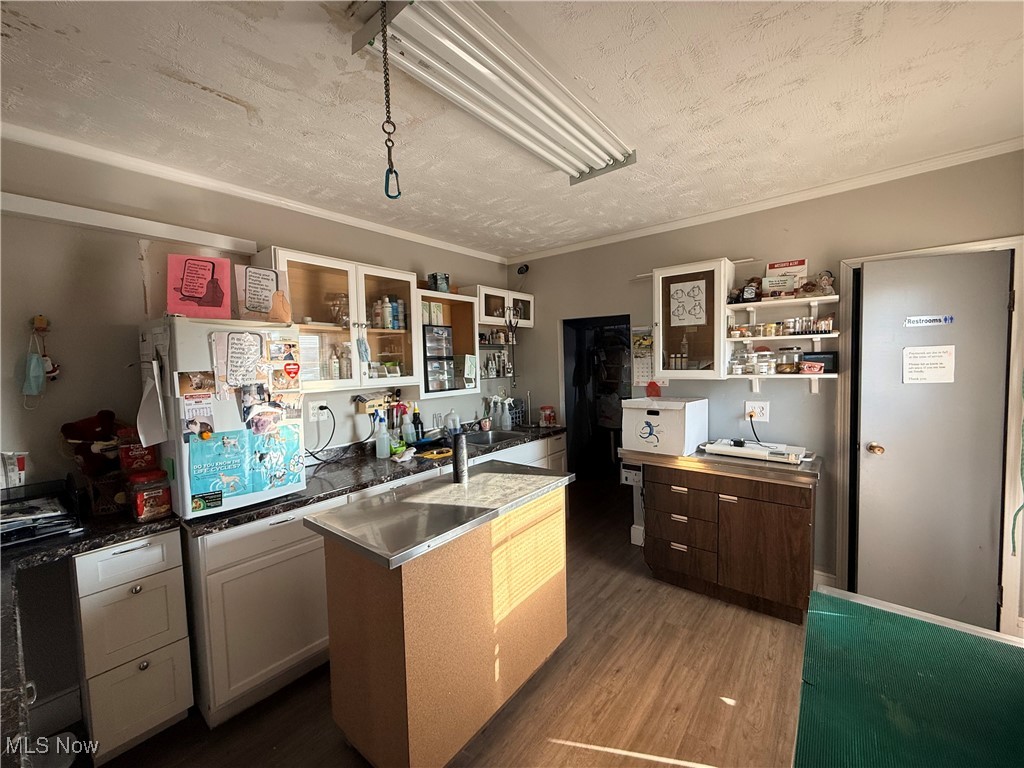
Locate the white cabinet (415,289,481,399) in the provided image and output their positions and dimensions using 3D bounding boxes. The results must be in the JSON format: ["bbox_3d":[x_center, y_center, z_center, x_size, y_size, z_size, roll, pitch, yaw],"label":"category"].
[{"bbox_3d":[-0.573,-0.295,3.208,0.316,0.762,0.613,1,4,39],"label":"white cabinet"}]

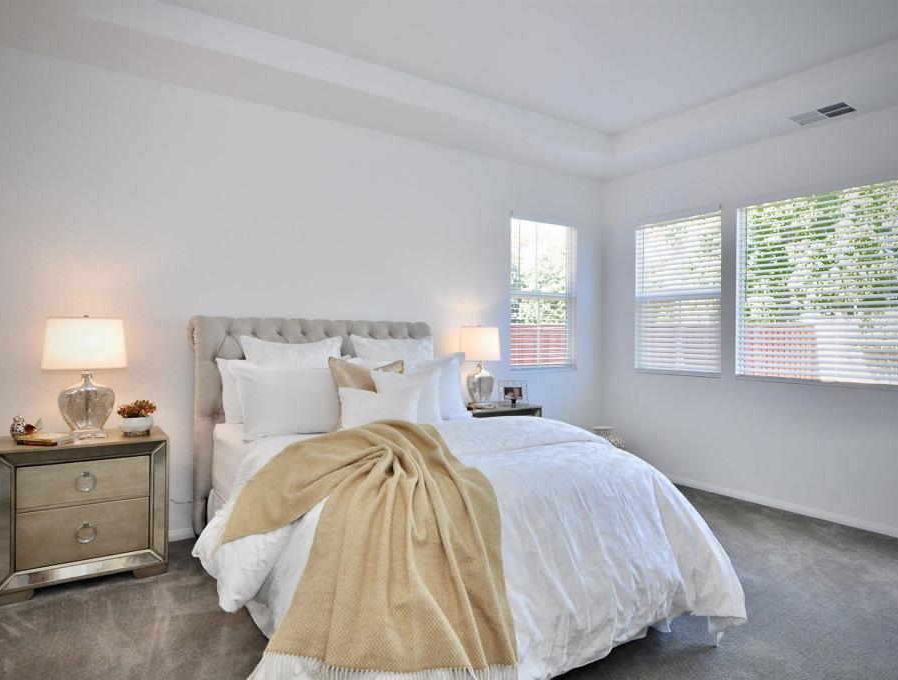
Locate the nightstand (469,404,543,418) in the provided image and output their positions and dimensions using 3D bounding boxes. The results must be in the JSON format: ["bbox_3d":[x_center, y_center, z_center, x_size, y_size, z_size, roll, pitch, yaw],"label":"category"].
[{"bbox_3d":[0.293,0.871,4.160,0.705,0.708,0.450,0,0,-32],"label":"nightstand"}]

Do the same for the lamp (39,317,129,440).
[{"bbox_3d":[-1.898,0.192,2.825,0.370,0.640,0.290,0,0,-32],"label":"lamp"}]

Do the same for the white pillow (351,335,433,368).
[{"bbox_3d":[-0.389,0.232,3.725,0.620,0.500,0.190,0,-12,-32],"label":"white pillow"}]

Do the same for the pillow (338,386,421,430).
[{"bbox_3d":[-0.415,0.400,3.191,0.480,0.270,0.140,0,-22,-28],"label":"pillow"}]

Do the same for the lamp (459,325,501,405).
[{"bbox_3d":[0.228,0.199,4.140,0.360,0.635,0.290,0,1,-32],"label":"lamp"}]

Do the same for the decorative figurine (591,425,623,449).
[{"bbox_3d":[1.346,0.994,4.665,0.350,0.470,0.240,1,1,35],"label":"decorative figurine"}]

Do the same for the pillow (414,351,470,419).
[{"bbox_3d":[-0.166,0.309,3.594,0.620,0.460,0.180,0,-17,-32],"label":"pillow"}]

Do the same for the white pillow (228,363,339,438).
[{"bbox_3d":[-0.931,0.342,3.133,0.620,0.440,0.170,0,-21,-32],"label":"white pillow"}]

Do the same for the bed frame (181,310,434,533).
[{"bbox_3d":[-0.862,0.543,3.648,1.630,1.360,0.170,0,1,-32],"label":"bed frame"}]

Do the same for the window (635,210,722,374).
[{"bbox_3d":[1.946,-0.380,4.592,0.100,1.310,0.760,0,1,-39],"label":"window"}]

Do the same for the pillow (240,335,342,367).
[{"bbox_3d":[-0.971,0.265,3.330,0.620,0.580,0.160,0,-15,-32],"label":"pillow"}]

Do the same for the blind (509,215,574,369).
[{"bbox_3d":[0.839,-0.402,4.839,0.735,1.330,0.060,0,1,-32],"label":"blind"}]

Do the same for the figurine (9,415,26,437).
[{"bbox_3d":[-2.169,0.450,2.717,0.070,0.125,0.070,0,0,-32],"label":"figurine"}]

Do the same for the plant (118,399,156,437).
[{"bbox_3d":[-1.682,0.416,2.916,0.180,0.195,0.165,0,0,-32],"label":"plant"}]

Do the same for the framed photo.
[{"bbox_3d":[0.506,0.418,4.270,0.235,0.210,0.070,0,0,-10],"label":"framed photo"}]

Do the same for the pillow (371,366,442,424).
[{"bbox_3d":[-0.279,0.355,3.418,0.460,0.430,0.160,0,-17,-32],"label":"pillow"}]

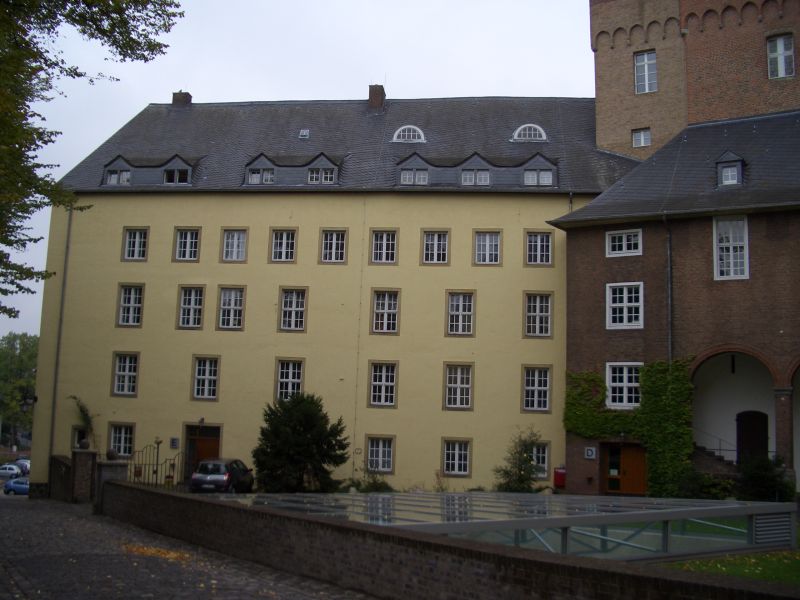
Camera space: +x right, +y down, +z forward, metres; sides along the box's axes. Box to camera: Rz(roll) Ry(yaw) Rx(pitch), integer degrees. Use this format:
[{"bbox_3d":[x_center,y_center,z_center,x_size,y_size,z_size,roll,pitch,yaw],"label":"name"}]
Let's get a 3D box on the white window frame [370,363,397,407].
[{"bbox_3d":[-0.800,4.024,38.780,1.140,1.977,0.130,1,-7,8],"label":"white window frame"}]

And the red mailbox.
[{"bbox_3d":[7.115,7.900,35.955,0.500,0.900,0.360,1,-7,8],"label":"red mailbox"}]

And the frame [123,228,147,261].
[{"bbox_3d":[-13.174,-2.775,40.442,1.120,1.540,0.150,1,-7,8],"label":"frame"}]

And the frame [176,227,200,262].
[{"bbox_3d":[-10.521,-2.724,40.067,1.120,1.540,0.150,1,-7,8],"label":"frame"}]

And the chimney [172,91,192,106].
[{"bbox_3d":[-13.109,-12.002,48.799,0.920,0.950,0.650,1,-7,8],"label":"chimney"}]

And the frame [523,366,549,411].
[{"bbox_3d":[6.160,4.017,36.411,1.066,1.902,0.180,1,-7,8],"label":"frame"}]

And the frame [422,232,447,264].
[{"bbox_3d":[1.729,-2.566,39.213,1.146,1.548,0.130,1,-7,8],"label":"frame"}]

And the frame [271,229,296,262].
[{"bbox_3d":[-5.795,-2.713,40.322,1.146,1.557,0.130,1,-7,8],"label":"frame"}]

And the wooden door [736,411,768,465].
[{"bbox_3d":[14.898,5.824,34.173,1.250,2.226,0.180,-3,-8,34],"label":"wooden door"}]

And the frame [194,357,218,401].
[{"bbox_3d":[-9.324,3.795,39.056,1.120,1.970,0.150,1,-7,8],"label":"frame"}]

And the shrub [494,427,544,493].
[{"bbox_3d":[5.430,7.372,37.197,2.180,3.121,2.071,1,-7,8],"label":"shrub"}]

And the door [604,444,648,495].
[{"bbox_3d":[9.678,7.261,34.600,1.803,2.039,0.180,-3,-8,34],"label":"door"}]

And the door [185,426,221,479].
[{"bbox_3d":[-9.279,7.260,38.198,1.589,2.575,0.200,1,-7,8],"label":"door"}]

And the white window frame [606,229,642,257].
[{"bbox_3d":[10.189,-2.575,36.764,1.647,1.180,0.130,-2,-8,33],"label":"white window frame"}]

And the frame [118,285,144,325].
[{"bbox_3d":[-13.108,0.322,39.432,1.133,1.920,0.180,1,-7,8],"label":"frame"}]

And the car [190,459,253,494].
[{"bbox_3d":[-7.950,7.950,36.850,1.680,1.440,3.900,1,-7,8],"label":"car"}]

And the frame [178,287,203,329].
[{"bbox_3d":[-10.734,0.375,41.624,1.144,2.058,0.150,1,-7,8],"label":"frame"}]

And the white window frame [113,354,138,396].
[{"bbox_3d":[-14.097,3.831,41.647,1.131,2.010,0.150,1,-7,8],"label":"white window frame"}]

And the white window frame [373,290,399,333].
[{"bbox_3d":[-0.693,0.582,40.274,1.179,2.028,0.150,1,-7,8],"label":"white window frame"}]

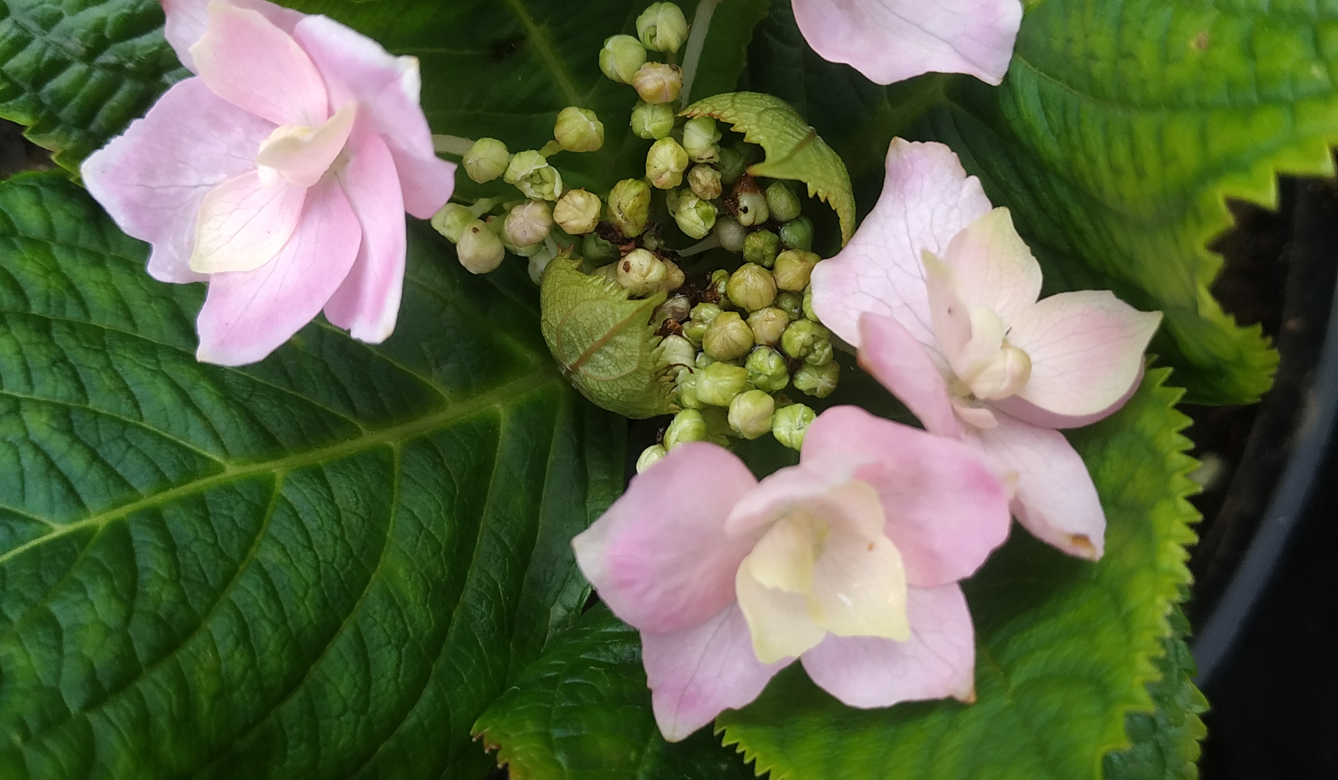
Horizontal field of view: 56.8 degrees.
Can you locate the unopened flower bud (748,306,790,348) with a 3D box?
[{"bbox_3d":[0.013,-0.009,0.166,0.006,0.006,0.006,1,81,-3],"label":"unopened flower bud"}]

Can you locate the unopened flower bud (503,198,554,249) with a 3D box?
[{"bbox_3d":[-0.019,-0.022,0.164,0.006,0.006,0.007,1,81,-3],"label":"unopened flower bud"}]

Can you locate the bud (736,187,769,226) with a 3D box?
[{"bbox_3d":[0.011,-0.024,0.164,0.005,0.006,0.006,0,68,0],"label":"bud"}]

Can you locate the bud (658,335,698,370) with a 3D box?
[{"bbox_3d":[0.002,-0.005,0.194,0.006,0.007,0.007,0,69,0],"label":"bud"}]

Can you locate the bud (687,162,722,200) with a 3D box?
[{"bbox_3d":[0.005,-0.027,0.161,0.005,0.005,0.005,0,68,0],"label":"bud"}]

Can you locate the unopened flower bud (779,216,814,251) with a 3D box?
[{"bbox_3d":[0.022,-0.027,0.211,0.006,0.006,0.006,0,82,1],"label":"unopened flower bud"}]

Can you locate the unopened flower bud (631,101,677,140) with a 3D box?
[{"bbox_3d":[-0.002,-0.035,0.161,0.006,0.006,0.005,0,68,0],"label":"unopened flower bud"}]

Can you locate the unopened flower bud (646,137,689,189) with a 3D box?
[{"bbox_3d":[0.000,-0.030,0.164,0.006,0.006,0.007,1,81,-3],"label":"unopened flower bud"}]

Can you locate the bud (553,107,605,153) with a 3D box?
[{"bbox_3d":[-0.012,-0.034,0.164,0.007,0.006,0.006,1,81,-3],"label":"bud"}]

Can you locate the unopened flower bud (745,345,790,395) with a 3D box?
[{"bbox_3d":[0.012,-0.003,0.157,0.005,0.006,0.006,0,68,0],"label":"unopened flower bud"}]

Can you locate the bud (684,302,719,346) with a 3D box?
[{"bbox_3d":[0.005,-0.009,0.169,0.006,0.006,0.006,1,81,-3],"label":"bud"}]

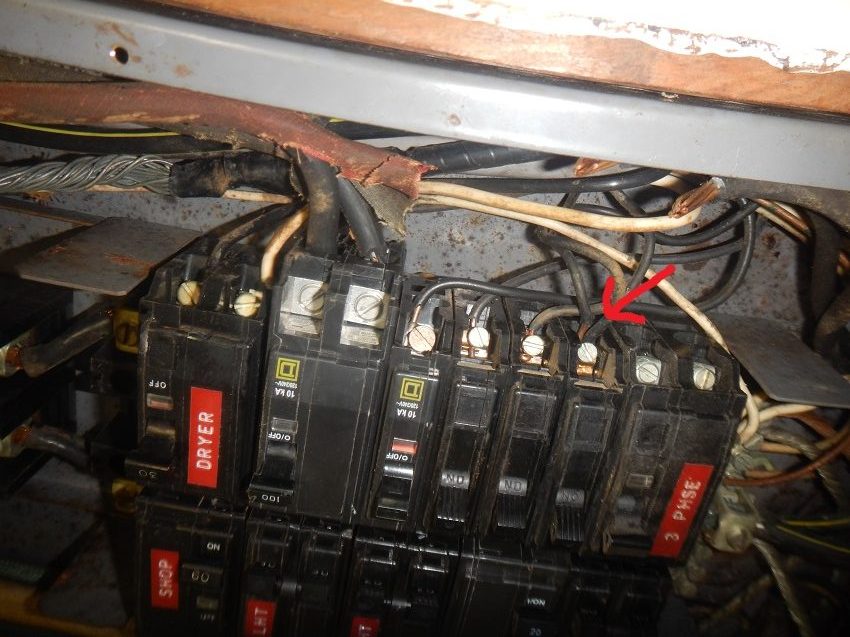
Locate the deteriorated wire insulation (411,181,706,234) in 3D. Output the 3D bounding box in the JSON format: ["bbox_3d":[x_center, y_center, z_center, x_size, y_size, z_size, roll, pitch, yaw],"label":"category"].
[{"bbox_3d":[0.041,-0.038,0.227,0.011,0.094,0.014,-43,-46,-63],"label":"deteriorated wire insulation"}]

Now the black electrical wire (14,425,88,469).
[{"bbox_3d":[-0.161,0.055,0.297,0.012,0.033,0.014,-96,30,-67],"label":"black electrical wire"}]

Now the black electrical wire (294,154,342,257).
[{"bbox_3d":[-0.035,-0.037,0.232,0.013,0.016,0.035,-86,6,-65],"label":"black electrical wire"}]

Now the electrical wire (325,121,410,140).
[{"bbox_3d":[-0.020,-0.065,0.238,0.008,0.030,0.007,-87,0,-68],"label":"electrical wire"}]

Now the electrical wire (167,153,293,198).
[{"bbox_3d":[-0.069,-0.051,0.244,0.014,0.045,0.015,-80,-10,-68],"label":"electrical wire"}]

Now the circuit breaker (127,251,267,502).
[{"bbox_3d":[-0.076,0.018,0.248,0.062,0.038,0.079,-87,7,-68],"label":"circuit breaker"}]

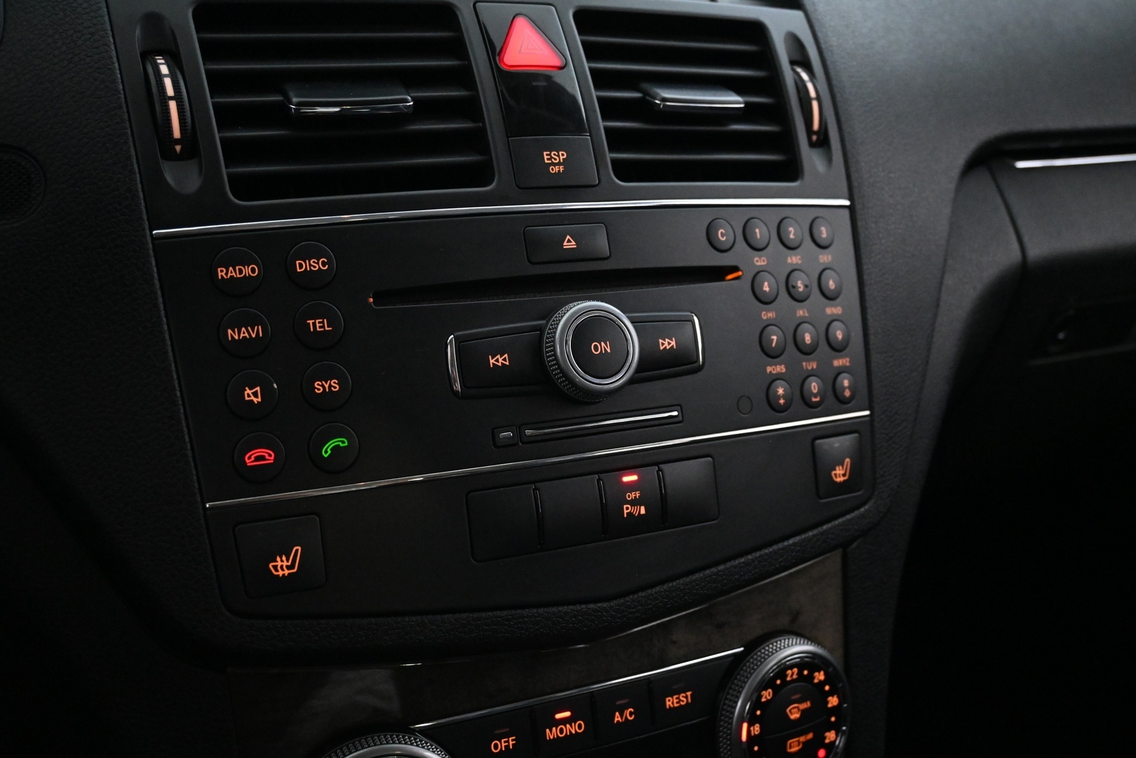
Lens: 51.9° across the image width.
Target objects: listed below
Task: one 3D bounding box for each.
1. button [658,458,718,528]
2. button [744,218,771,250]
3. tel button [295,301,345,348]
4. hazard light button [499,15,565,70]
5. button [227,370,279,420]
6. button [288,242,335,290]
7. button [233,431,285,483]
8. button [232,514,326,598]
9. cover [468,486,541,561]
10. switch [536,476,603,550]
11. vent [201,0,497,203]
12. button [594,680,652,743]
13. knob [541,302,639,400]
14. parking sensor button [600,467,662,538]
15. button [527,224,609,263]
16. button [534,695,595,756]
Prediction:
[{"bbox_3d":[0.038,0.036,0.371,0.020,0.020,0.005,-6,-3,-28],"label":"button"},{"bbox_3d":[0.063,-0.049,0.399,0.012,0.012,0.005,-6,-6,-31],"label":"button"},{"bbox_3d":[-0.072,-0.015,0.336,0.014,0.014,0.005,-7,-4,-17],"label":"tel button"},{"bbox_3d":[-0.013,-0.107,0.374,0.023,0.021,0.005,-6,-20,-25],"label":"hazard light button"},{"bbox_3d":[-0.088,0.005,0.324,0.014,0.014,0.004,-7,-3,-15],"label":"button"},{"bbox_3d":[-0.073,-0.032,0.332,0.014,0.014,0.004,-7,-3,-17],"label":"button"},{"bbox_3d":[-0.087,0.022,0.329,0.014,0.014,0.005,-7,-1,-15],"label":"button"},{"bbox_3d":[-0.081,0.050,0.331,0.023,0.020,0.006,-7,1,-15],"label":"button"},{"bbox_3d":[-0.020,0.043,0.351,0.021,0.020,0.006,-6,1,-21],"label":"cover"},{"bbox_3d":[0.000,0.040,0.352,0.021,0.020,0.005,-6,-3,-24],"label":"switch"},{"bbox_3d":[-0.068,-0.083,0.360,0.081,0.066,0.025,-7,-15,-20],"label":"vent"},{"bbox_3d":[0.018,0.109,0.384,0.021,0.016,0.005,-6,0,-25],"label":"button"},{"bbox_3d":[0.007,-0.009,0.352,0.030,0.030,0.011,-6,-3,-25],"label":"knob"},{"bbox_3d":[0.019,0.038,0.361,0.020,0.020,0.005,-6,-3,-26],"label":"parking sensor button"},{"bbox_3d":[-0.001,-0.042,0.366,0.028,0.012,0.005,-6,-6,-24],"label":"button"},{"bbox_3d":[-0.002,0.113,0.381,0.021,0.019,0.006,-6,7,-24],"label":"button"}]

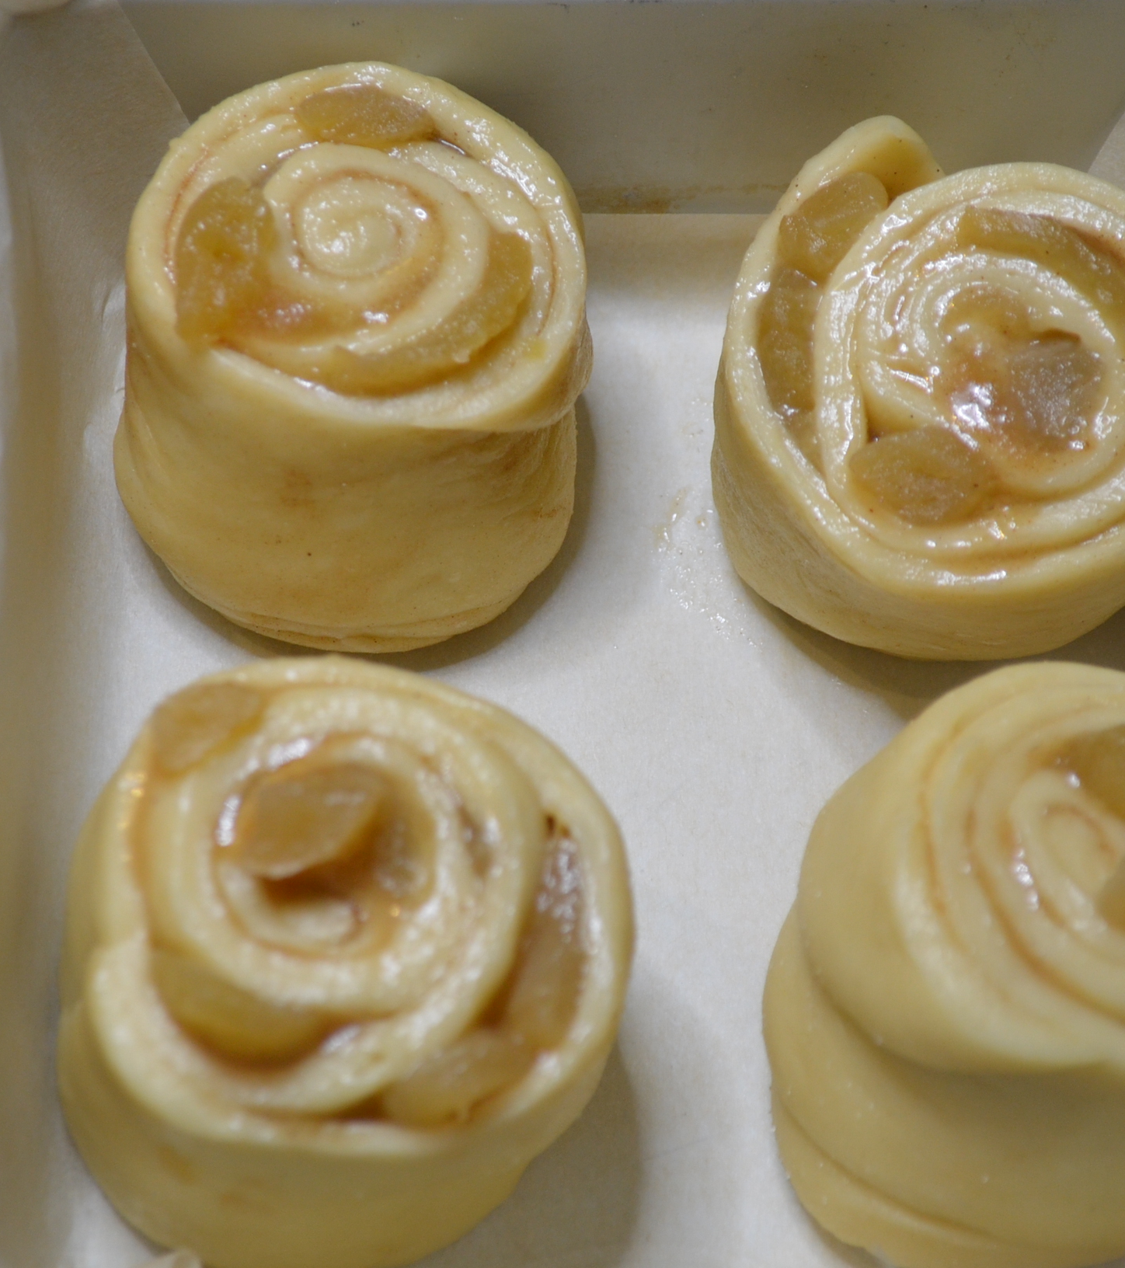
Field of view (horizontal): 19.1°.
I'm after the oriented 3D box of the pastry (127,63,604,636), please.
[{"bbox_3d":[-0.031,-0.043,0.521,0.071,0.062,0.070,0,56,0],"label":"pastry"}]

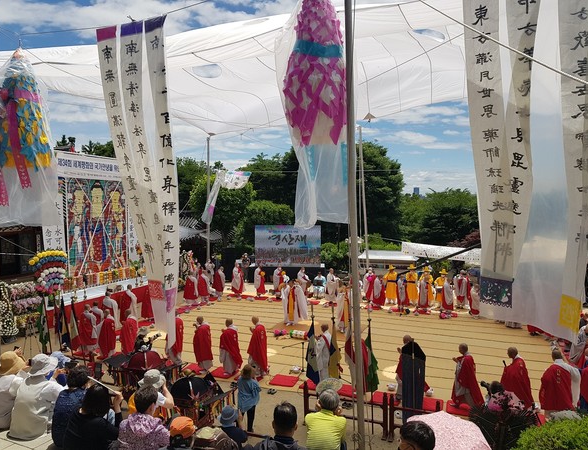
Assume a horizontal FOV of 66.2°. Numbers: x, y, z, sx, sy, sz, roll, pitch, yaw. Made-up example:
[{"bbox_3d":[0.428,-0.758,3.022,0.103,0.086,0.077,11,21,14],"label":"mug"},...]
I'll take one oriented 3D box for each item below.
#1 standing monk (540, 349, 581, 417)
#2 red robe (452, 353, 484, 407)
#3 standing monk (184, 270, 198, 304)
[{"bbox_3d":[6.445,3.809,10.900,0.720,1.660,0.600,0,3,3],"label":"standing monk"},{"bbox_3d":[4.453,3.942,11.500,0.720,1.240,0.550,1,3,21],"label":"red robe"},{"bbox_3d":[-4.890,3.029,21.500,0.620,1.622,0.480,2,4,18],"label":"standing monk"}]

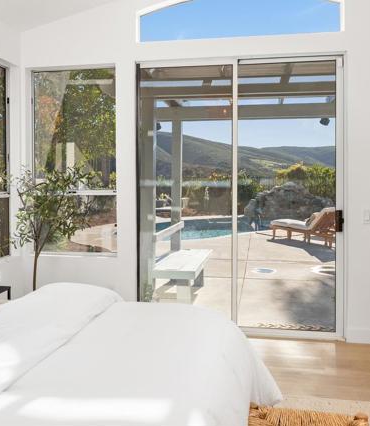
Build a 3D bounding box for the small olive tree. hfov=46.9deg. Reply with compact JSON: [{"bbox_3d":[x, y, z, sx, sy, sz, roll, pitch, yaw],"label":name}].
[{"bbox_3d":[-1.073,0.344,3.509,0.680,1.440,0.640,0,1,8],"label":"small olive tree"}]

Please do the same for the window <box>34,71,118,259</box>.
[{"bbox_3d":[-1.029,-0.487,3.953,0.820,1.720,0.110,0,1,8],"label":"window"}]

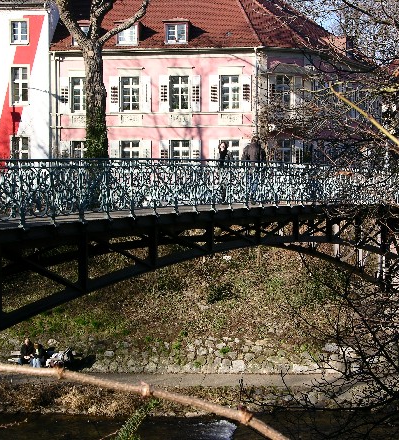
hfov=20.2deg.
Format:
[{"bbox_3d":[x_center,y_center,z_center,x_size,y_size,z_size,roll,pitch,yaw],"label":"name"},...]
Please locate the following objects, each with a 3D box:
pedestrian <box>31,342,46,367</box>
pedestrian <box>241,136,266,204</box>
[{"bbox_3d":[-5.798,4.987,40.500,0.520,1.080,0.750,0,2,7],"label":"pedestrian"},{"bbox_3d":[1.422,-1.292,29.200,0.600,1.770,0.400,1,2,24],"label":"pedestrian"}]

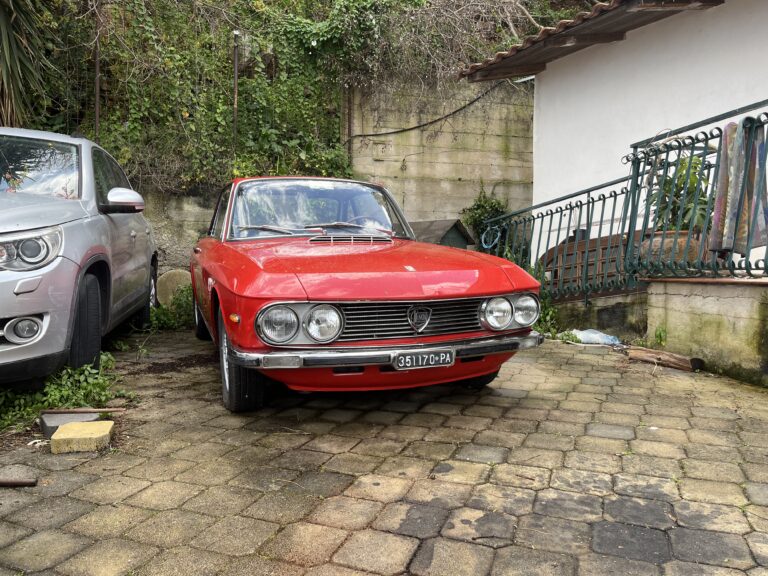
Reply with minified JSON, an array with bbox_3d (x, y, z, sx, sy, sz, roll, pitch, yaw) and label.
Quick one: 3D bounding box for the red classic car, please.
[{"bbox_3d":[-0.561,-0.131,4.217,1.560,1.300,3.970,-2,6,-21],"label":"red classic car"}]

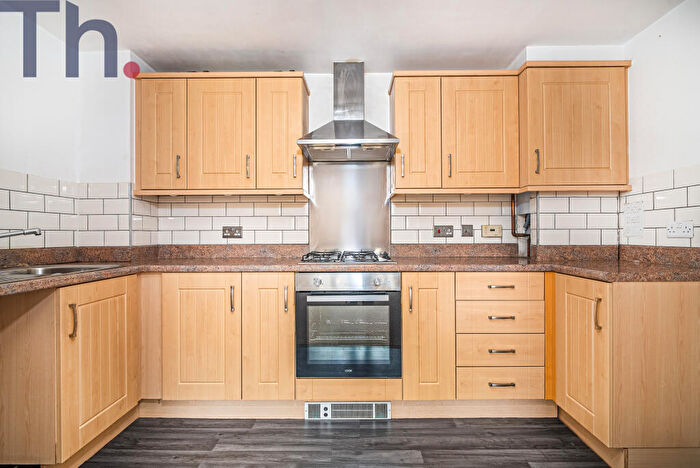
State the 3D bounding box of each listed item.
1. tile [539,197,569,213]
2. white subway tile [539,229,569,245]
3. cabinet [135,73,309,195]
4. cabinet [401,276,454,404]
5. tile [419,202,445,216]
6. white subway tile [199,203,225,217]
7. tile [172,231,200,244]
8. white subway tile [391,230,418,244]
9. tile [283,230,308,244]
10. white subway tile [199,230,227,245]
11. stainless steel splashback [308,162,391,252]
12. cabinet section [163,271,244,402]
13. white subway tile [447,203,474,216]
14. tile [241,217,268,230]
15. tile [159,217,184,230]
[{"bbox_3d":[1.315,-0.183,2.005,0.195,0.100,0.010,0,0,0],"label":"tile"},{"bbox_3d":[1.296,0.021,1.988,0.200,0.100,0.009,0,0,1],"label":"white subway tile"},{"bbox_3d":[-0.835,-0.637,2.135,1.080,0.785,0.300,0,0,0],"label":"cabinet"},{"bbox_3d":[0.441,0.573,2.020,0.297,0.720,0.560,0,0,0],"label":"cabinet"},{"bbox_3d":[0.610,-0.182,2.295,0.200,0.100,0.010,0,0,0],"label":"tile"},{"bbox_3d":[-1.015,-0.181,2.301,0.200,0.100,0.009,0,0,1],"label":"white subway tile"},{"bbox_3d":[-1.212,0.027,2.305,0.200,0.100,0.010,0,0,0],"label":"tile"},{"bbox_3d":[0.403,0.024,2.305,0.200,0.100,0.010,0,0,0],"label":"white subway tile"},{"bbox_3d":[-0.400,0.026,2.305,0.195,0.100,0.010,0,0,0],"label":"tile"},{"bbox_3d":[-1.004,0.027,2.295,0.200,0.100,0.010,0,0,0],"label":"white subway tile"},{"bbox_3d":[0.001,-0.177,2.283,0.600,0.700,0.010,0,0,0],"label":"stainless steel splashback"},{"bbox_3d":[-0.830,0.578,2.030,0.450,0.717,0.560,0,0,0],"label":"cabinet section"},{"bbox_3d":[0.815,-0.186,2.304,0.200,0.100,0.010,0,0,0],"label":"white subway tile"},{"bbox_3d":[-0.712,-0.078,2.305,0.200,0.100,0.010,0,0,0],"label":"tile"},{"bbox_3d":[-1.320,-0.077,2.304,0.197,0.100,0.009,0,0,1],"label":"tile"}]

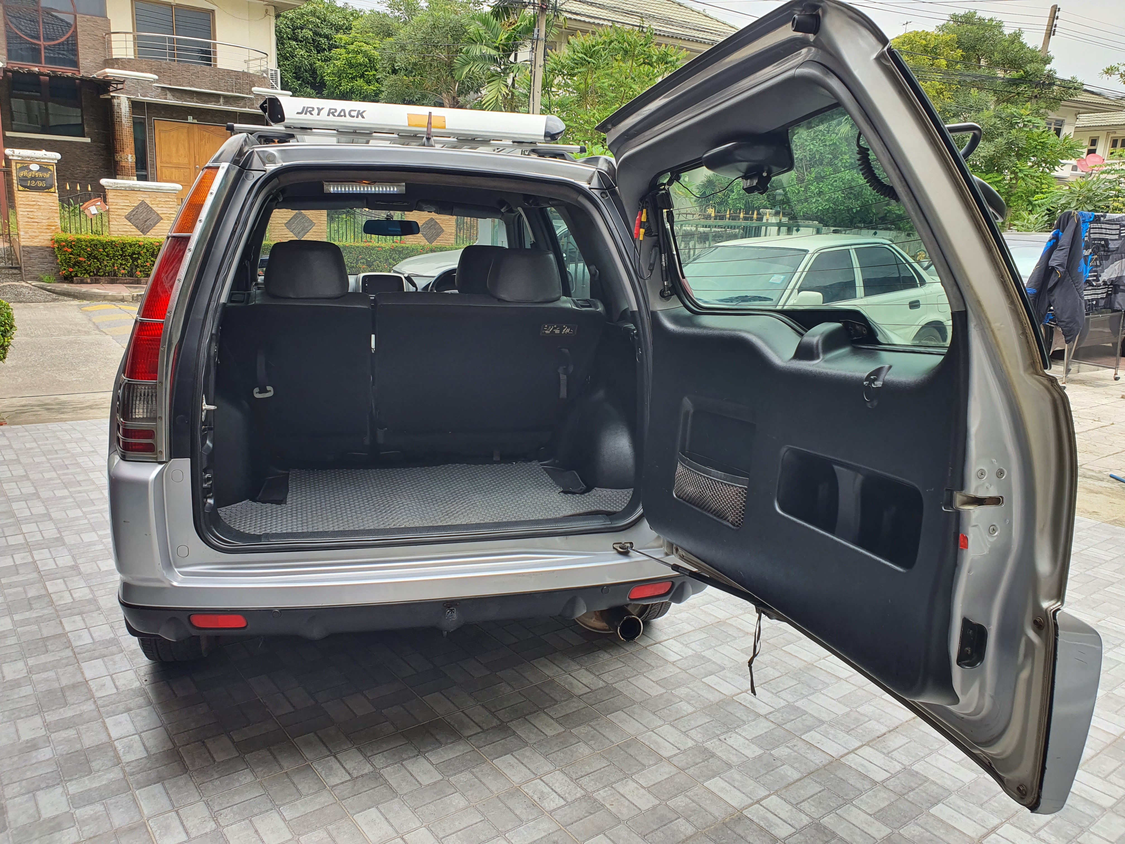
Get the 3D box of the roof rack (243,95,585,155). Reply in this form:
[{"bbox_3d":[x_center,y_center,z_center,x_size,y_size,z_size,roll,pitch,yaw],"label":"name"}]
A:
[{"bbox_3d":[-0.548,-1.035,3.152,1.080,0.160,1.100,-1,12,-13],"label":"roof rack"}]

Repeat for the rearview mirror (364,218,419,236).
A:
[{"bbox_3d":[-0.887,-1.011,4.387,0.295,0.077,0.035,-5,13,-26],"label":"rearview mirror"}]

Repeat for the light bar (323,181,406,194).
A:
[{"bbox_3d":[-0.576,-0.681,2.455,0.237,0.036,0.030,-1,24,-13],"label":"light bar"}]

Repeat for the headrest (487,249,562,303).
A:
[{"bbox_3d":[-0.140,-0.513,2.998,0.260,0.190,0.125,-1,20,-13],"label":"headrest"}]

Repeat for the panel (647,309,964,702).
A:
[{"bbox_3d":[0.512,0.082,1.919,0.100,0.660,1.000,-4,13,-25],"label":"panel"}]

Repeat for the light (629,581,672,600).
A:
[{"bbox_3d":[0.249,0.475,2.398,0.150,0.037,0.024,-4,13,-25],"label":"light"}]

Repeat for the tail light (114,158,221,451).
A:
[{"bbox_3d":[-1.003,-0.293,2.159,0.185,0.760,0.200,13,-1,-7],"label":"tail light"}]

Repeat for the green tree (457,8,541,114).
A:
[{"bbox_3d":[-1.675,-6.887,21.670,2.500,6.780,2.500,-1,12,-13],"label":"green tree"}]

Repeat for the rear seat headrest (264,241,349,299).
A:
[{"bbox_3d":[-0.861,-0.503,2.834,0.265,0.195,0.125,-1,20,-13],"label":"rear seat headrest"}]

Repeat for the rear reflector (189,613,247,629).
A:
[{"bbox_3d":[-0.872,0.503,2.145,0.150,0.037,0.024,1,11,0],"label":"rear reflector"}]

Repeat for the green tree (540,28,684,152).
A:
[{"bbox_3d":[1.115,-5.975,19.586,3.300,5.930,3.100,-1,12,-13],"label":"green tree"}]

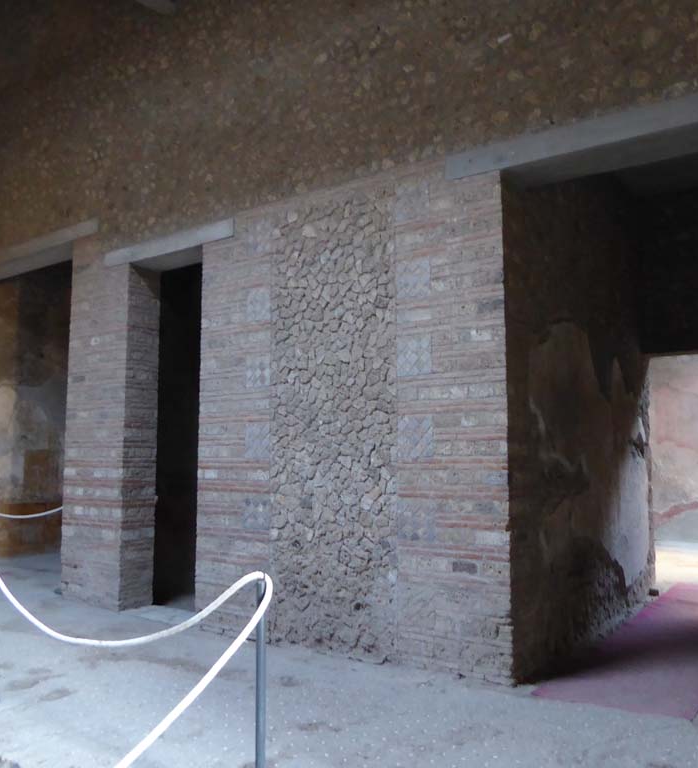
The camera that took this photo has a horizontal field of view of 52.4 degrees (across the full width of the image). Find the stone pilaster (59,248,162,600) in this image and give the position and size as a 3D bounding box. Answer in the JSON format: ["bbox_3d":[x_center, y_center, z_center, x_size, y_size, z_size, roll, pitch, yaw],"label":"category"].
[{"bbox_3d":[-2.500,0.332,7.487,0.990,3.832,0.402,-4,-7,36],"label":"stone pilaster"}]

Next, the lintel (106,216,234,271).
[{"bbox_3d":[-1.659,-1.326,7.041,1.882,0.167,0.421,-4,-7,36],"label":"lintel"}]

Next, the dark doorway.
[{"bbox_3d":[-1.662,0.479,6.873,1.068,3.420,0.412,-4,-7,36],"label":"dark doorway"}]

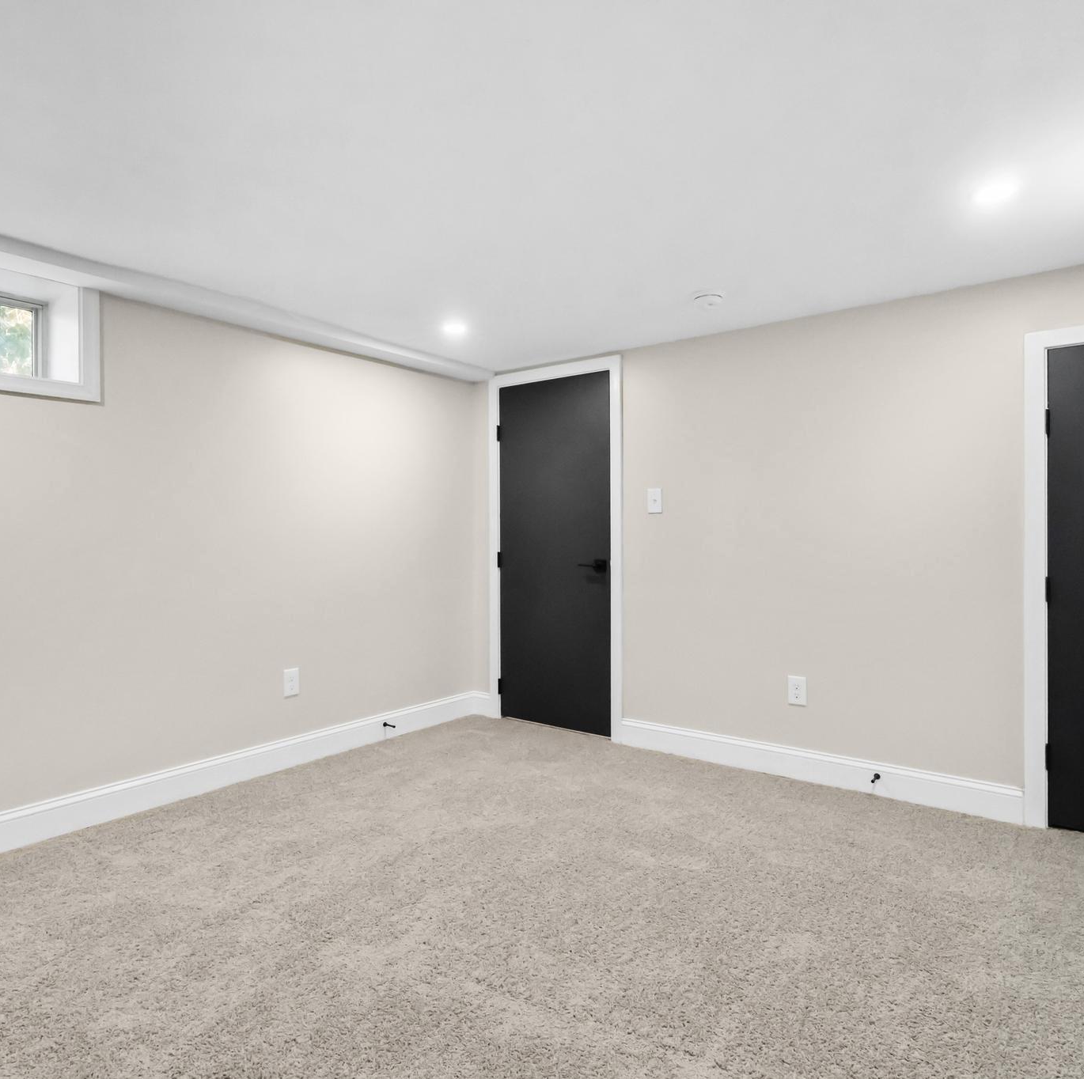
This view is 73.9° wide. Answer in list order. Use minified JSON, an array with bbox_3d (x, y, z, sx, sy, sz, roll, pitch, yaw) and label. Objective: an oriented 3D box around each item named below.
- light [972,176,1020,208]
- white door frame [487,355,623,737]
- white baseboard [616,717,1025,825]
[{"bbox_3d":[1.274,-0.981,2.022,0.126,0.025,0.126,0,0,38],"label":"light"},{"bbox_3d":[0.066,0.055,4.045,0.922,2.036,0.055,0,0,38],"label":"white door frame"},{"bbox_3d":[1.118,1.004,3.230,1.742,0.135,0.020,0,0,38],"label":"white baseboard"}]

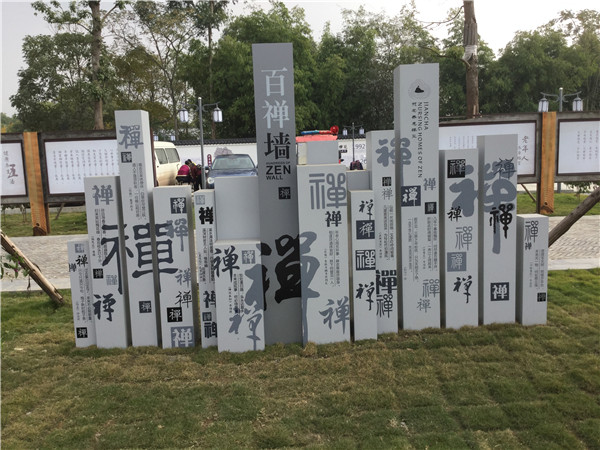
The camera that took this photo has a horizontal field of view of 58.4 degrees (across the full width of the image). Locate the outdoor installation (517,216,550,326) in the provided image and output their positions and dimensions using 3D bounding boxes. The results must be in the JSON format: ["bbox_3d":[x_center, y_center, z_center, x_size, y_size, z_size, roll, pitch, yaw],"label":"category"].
[{"bbox_3d":[1.968,0.392,4.583,0.215,0.932,0.180,-2,8,-3],"label":"outdoor installation"}]

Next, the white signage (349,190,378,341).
[{"bbox_3d":[0.502,0.331,4.336,0.182,1.223,0.190,-2,8,-3],"label":"white signage"}]

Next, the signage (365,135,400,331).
[{"bbox_3d":[0.689,0.064,4.459,0.180,1.653,0.250,-2,7,-1],"label":"signage"}]

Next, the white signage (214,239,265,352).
[{"bbox_3d":[-0.458,0.541,4.199,0.351,0.843,0.225,-2,7,-1],"label":"white signage"}]

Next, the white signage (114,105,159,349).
[{"bbox_3d":[-1.275,0.042,4.311,0.201,1.863,0.210,-2,7,-1],"label":"white signage"}]

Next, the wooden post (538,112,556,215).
[{"bbox_3d":[5.412,-1.352,11.809,0.290,2.192,0.200,-2,8,-3],"label":"wooden post"}]

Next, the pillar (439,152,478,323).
[{"bbox_3d":[1.339,0.126,4.536,0.274,1.515,0.170,-2,8,-3],"label":"pillar"}]

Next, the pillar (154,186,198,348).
[{"bbox_3d":[-0.996,0.344,4.311,0.254,1.309,0.200,-2,8,-3],"label":"pillar"}]

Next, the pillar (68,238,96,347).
[{"bbox_3d":[-1.781,0.564,4.452,0.170,0.892,0.180,-2,8,-3],"label":"pillar"}]

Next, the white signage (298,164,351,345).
[{"bbox_3d":[0.186,0.232,4.282,0.378,1.396,0.225,-2,7,-1],"label":"white signage"}]

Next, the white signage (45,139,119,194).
[{"bbox_3d":[-4.545,-1.295,12.000,2.200,1.150,0.080,-2,7,-1],"label":"white signage"}]

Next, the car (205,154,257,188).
[{"bbox_3d":[-2.446,-1.886,19.985,1.780,1.460,4.500,-3,7,-6],"label":"car"}]

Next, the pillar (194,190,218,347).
[{"bbox_3d":[-0.711,0.346,4.274,0.154,1.230,0.220,-2,7,-1],"label":"pillar"}]

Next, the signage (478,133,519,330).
[{"bbox_3d":[1.671,0.055,4.566,0.279,1.624,0.160,-2,8,-3],"label":"signage"}]

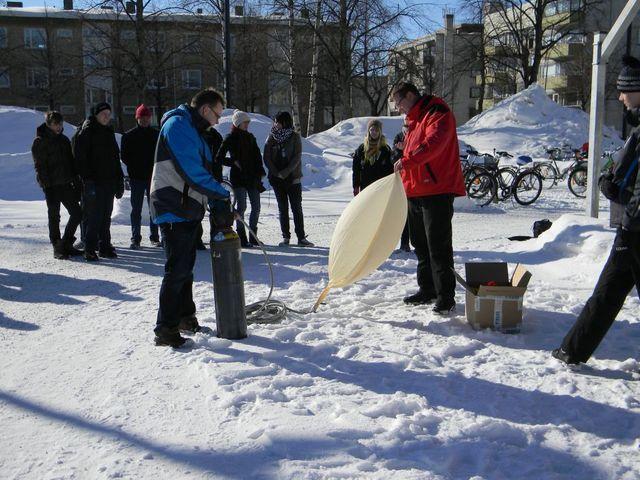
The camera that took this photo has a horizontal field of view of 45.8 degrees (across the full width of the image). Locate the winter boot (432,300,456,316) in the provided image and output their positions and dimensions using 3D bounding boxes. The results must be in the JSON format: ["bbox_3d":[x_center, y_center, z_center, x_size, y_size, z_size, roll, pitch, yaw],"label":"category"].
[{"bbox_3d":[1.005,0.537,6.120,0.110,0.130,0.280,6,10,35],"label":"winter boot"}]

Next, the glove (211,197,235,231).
[{"bbox_3d":[-0.689,-0.179,5.330,0.140,0.220,0.130,0,9,6],"label":"glove"}]

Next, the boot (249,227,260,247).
[{"bbox_3d":[-0.813,-0.038,9.550,0.100,0.240,0.270,-8,11,-44],"label":"boot"}]

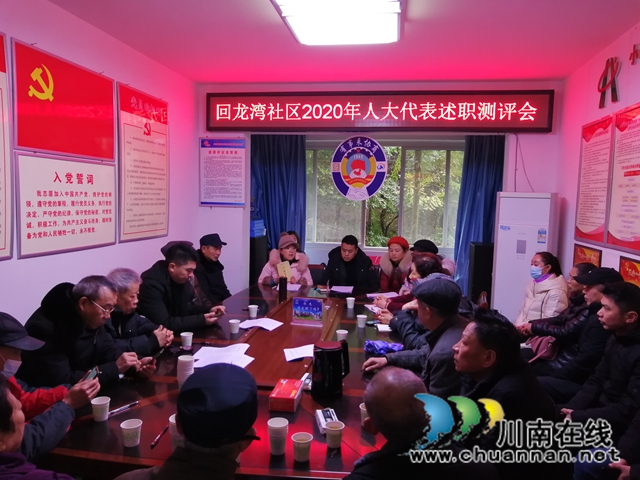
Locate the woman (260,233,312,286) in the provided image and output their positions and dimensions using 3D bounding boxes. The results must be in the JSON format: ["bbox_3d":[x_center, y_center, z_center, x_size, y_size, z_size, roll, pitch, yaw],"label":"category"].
[{"bbox_3d":[-0.352,0.576,5.012,0.560,1.260,0.720,1,5,-2],"label":"woman"}]

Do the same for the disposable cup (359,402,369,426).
[{"bbox_3d":[0.190,0.697,1.975,0.072,0.076,0.072,2,5,9],"label":"disposable cup"}]

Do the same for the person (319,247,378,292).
[{"bbox_3d":[0.281,0.587,4.914,0.570,1.240,0.720,2,5,9],"label":"person"}]

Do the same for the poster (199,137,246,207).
[{"bbox_3d":[-1.003,-0.694,5.138,0.496,0.705,0.020,2,5,9],"label":"poster"}]

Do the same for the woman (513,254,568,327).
[{"bbox_3d":[1.540,0.724,3.830,0.760,1.260,0.520,2,5,6],"label":"woman"}]

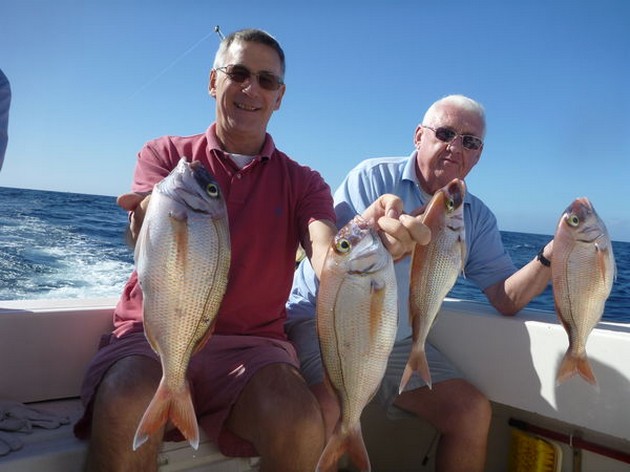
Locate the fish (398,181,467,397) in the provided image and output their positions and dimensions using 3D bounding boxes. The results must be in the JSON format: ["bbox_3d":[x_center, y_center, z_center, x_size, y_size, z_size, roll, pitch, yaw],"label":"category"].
[{"bbox_3d":[0.192,0.080,0.830,0.112,0.357,0.055,11,1,-30],"label":"fish"}]

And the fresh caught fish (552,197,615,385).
[{"bbox_3d":[0.495,0.101,0.940,0.112,0.345,0.054,2,2,13],"label":"fresh caught fish"}]

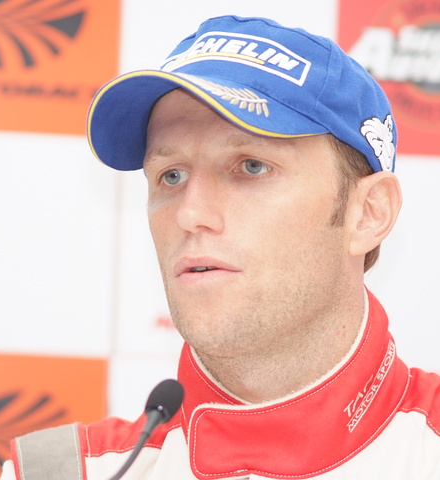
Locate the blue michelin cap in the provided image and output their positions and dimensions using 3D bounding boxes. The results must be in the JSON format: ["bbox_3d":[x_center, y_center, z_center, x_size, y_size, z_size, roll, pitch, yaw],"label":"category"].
[{"bbox_3d":[0.016,-0.103,3.750,0.170,0.130,0.270,-8,-17,31],"label":"blue michelin cap"}]

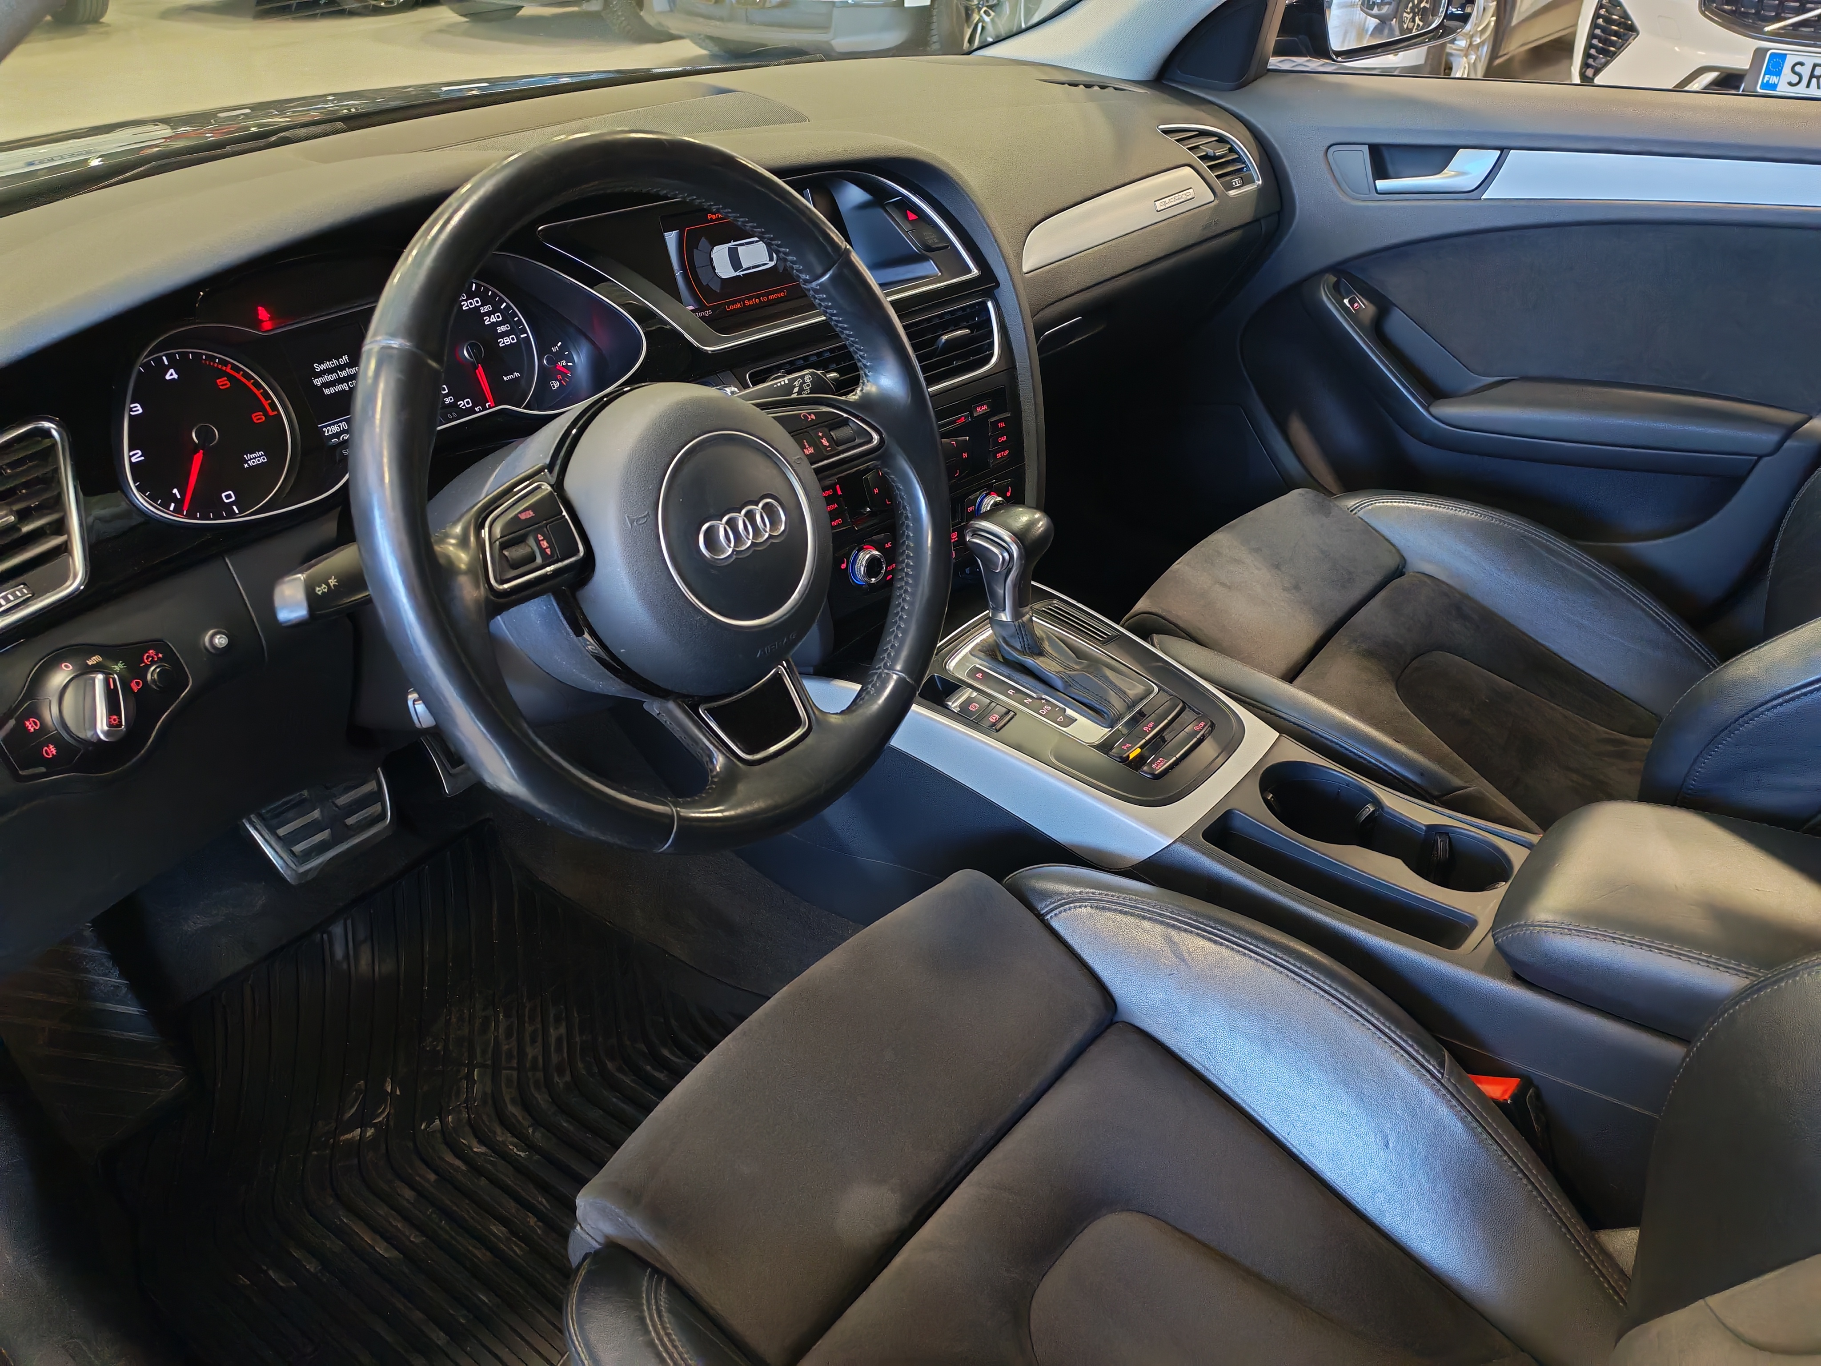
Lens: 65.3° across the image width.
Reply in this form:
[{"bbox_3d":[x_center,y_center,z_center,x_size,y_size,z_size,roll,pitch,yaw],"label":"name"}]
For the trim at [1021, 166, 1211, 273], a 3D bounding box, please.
[{"bbox_3d":[0.200,-0.454,1.377,0.035,0.056,0.345,1,25,44],"label":"trim"}]

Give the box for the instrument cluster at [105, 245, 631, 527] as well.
[{"bbox_3d":[-0.337,-0.194,0.907,0.075,0.122,0.360,-4,21,46],"label":"instrument cluster"}]

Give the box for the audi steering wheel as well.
[{"bbox_3d":[-0.118,-0.097,0.754,0.100,0.372,0.372,0,24,45],"label":"audi steering wheel"}]

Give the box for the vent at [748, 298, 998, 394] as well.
[{"bbox_3d":[-0.031,-0.250,1.128,0.258,0.060,0.050,-26,23,-35],"label":"vent"}]

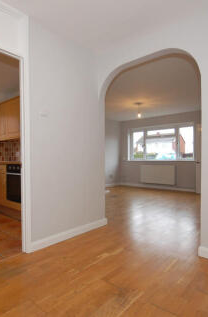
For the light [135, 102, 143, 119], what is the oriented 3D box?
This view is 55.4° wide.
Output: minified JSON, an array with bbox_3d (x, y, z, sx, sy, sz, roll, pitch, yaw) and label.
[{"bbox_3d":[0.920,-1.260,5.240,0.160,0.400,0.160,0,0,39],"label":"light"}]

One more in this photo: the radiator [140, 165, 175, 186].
[{"bbox_3d":[1.785,0.530,6.580,1.190,0.585,0.100,0,0,39],"label":"radiator"}]

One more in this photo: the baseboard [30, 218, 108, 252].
[{"bbox_3d":[-0.350,0.918,2.480,0.022,0.094,1.200,0,0,43],"label":"baseboard"}]

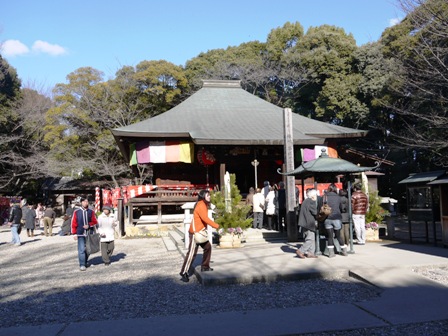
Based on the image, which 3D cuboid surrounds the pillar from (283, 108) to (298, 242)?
[{"bbox_3d":[2.101,0.221,11.450,0.290,4.100,0.290,0,-5,-9],"label":"pillar"}]

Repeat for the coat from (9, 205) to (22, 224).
[{"bbox_3d":[-7.537,1.681,13.100,0.420,0.740,0.480,-5,-6,41],"label":"coat"}]

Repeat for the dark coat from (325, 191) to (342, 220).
[{"bbox_3d":[2.466,0.849,8.200,0.430,0.670,0.340,-1,-5,6],"label":"dark coat"}]

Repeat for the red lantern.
[{"bbox_3d":[-0.705,-0.423,14.600,0.800,0.740,0.800,0,-5,-9],"label":"red lantern"}]

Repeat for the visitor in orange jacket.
[{"bbox_3d":[-0.461,1.220,6.550,0.700,1.590,0.550,0,-5,-12],"label":"visitor in orange jacket"}]

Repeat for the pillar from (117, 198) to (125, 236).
[{"bbox_3d":[-4.206,2.022,14.800,0.250,1.550,0.250,0,-5,-9],"label":"pillar"}]

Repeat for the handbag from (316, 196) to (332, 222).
[{"bbox_3d":[2.219,0.927,8.000,0.360,0.520,0.200,-3,-5,24],"label":"handbag"}]

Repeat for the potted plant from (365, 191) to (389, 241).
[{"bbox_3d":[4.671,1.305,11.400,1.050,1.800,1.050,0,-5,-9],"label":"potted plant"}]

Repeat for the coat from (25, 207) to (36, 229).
[{"bbox_3d":[-8.329,2.131,15.600,0.480,0.950,0.360,-1,-5,0],"label":"coat"}]

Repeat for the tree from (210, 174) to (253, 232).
[{"bbox_3d":[0.219,1.038,10.600,1.150,1.650,1.050,0,-5,-9],"label":"tree"}]

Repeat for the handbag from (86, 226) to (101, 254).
[{"bbox_3d":[-2.953,1.640,8.200,0.360,0.600,0.160,2,-6,-30],"label":"handbag"}]

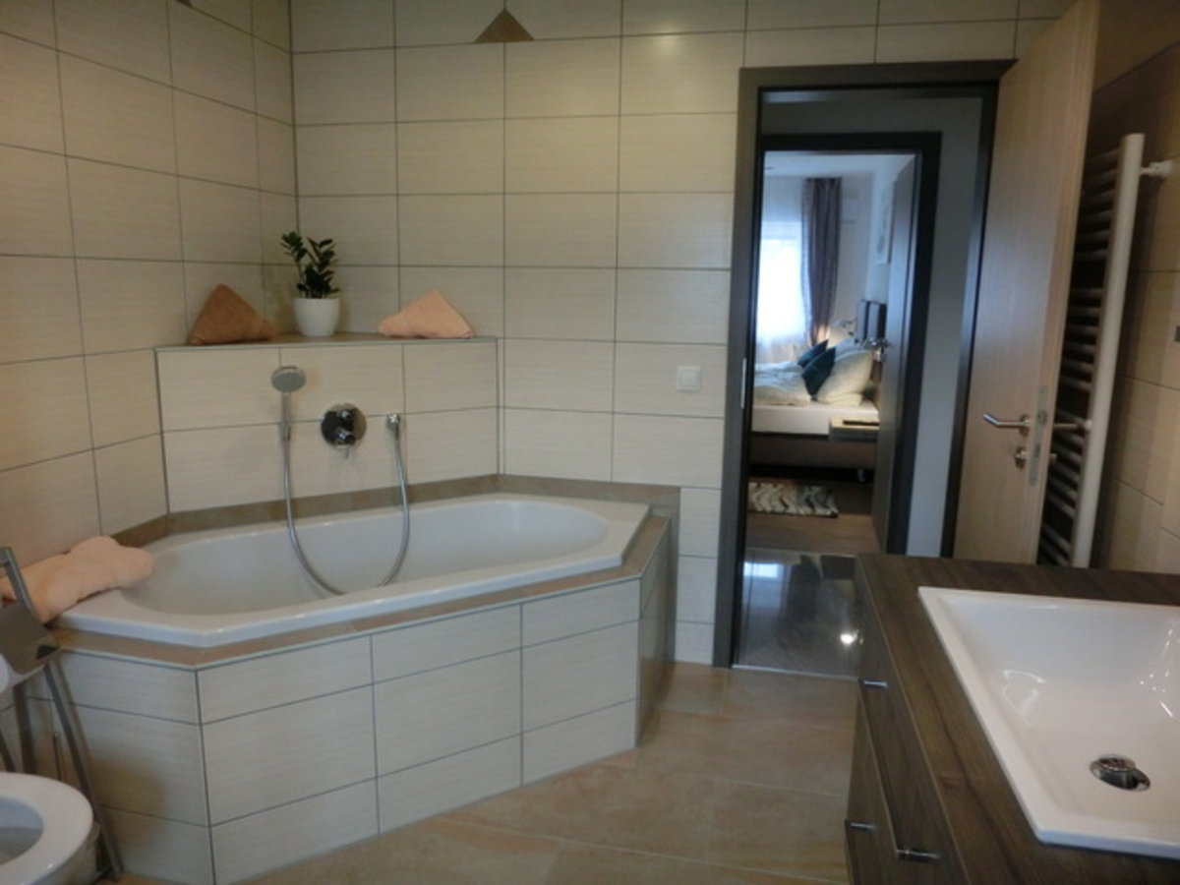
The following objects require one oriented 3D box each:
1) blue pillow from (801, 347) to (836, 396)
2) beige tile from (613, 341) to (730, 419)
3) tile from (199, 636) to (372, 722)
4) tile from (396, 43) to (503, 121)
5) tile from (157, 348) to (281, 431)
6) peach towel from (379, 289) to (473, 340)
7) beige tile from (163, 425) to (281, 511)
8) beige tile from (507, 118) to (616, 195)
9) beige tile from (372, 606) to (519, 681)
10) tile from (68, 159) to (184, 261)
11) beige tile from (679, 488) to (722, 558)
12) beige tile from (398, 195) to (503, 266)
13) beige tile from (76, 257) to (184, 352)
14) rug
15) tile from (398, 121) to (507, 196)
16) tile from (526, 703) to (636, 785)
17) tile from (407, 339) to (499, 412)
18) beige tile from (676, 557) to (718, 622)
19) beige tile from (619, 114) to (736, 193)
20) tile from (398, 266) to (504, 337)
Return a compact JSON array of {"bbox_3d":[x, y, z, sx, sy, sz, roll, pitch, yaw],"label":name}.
[{"bbox_3d":[1.762,-0.537,6.309,0.140,0.400,0.400,26,11,-2],"label":"blue pillow"},{"bbox_3d":[0.280,-0.216,2.852,0.390,0.250,0.014,3,11,12],"label":"beige tile"},{"bbox_3d":[-0.688,0.535,1.867,0.385,0.126,0.014,-6,13,-31],"label":"tile"},{"bbox_3d":[-0.488,-1.251,2.857,0.402,0.249,0.012,4,12,13],"label":"tile"},{"bbox_3d":[-1.123,-0.166,2.498,0.349,0.243,0.014,-6,13,-31],"label":"tile"},{"bbox_3d":[-0.576,-0.458,2.898,0.320,0.165,0.120,1,10,1],"label":"peach towel"},{"bbox_3d":[-1.128,0.077,2.545,0.349,0.250,0.014,-6,13,-31],"label":"beige tile"},{"bbox_3d":[-0.097,-0.977,2.790,0.400,0.250,0.012,3,11,12],"label":"beige tile"},{"bbox_3d":[-0.356,0.506,2.086,0.402,0.124,0.012,-6,13,-31],"label":"beige tile"},{"bbox_3d":[-1.288,-0.639,2.288,0.012,0.249,0.402,4,12,13],"label":"tile"},{"bbox_3d":[0.393,0.283,2.917,0.152,0.250,0.015,3,11,11],"label":"beige tile"},{"bbox_3d":[-0.491,-0.750,2.919,0.400,0.250,0.015,3,11,11],"label":"beige tile"},{"bbox_3d":[-1.277,-0.386,2.299,0.012,0.250,0.400,3,11,12],"label":"beige tile"},{"bbox_3d":[0.957,0.333,5.444,1.300,0.030,0.770,3,11,12],"label":"rug"},{"bbox_3d":[-0.487,-0.996,2.874,0.400,0.250,0.015,3,11,11],"label":"tile"},{"bbox_3d":[-0.026,0.854,2.348,0.386,0.161,0.012,-6,13,-32],"label":"tile"},{"bbox_3d":[-0.495,-0.234,2.921,0.353,0.242,0.012,-6,13,-31],"label":"tile"},{"bbox_3d":[0.389,0.532,2.967,0.138,0.250,0.012,3,11,12],"label":"beige tile"},{"bbox_3d":[0.290,-0.954,2.718,0.387,0.250,0.015,3,11,11],"label":"beige tile"},{"bbox_3d":[-0.501,-0.510,2.974,0.400,0.250,0.012,3,11,12],"label":"tile"}]

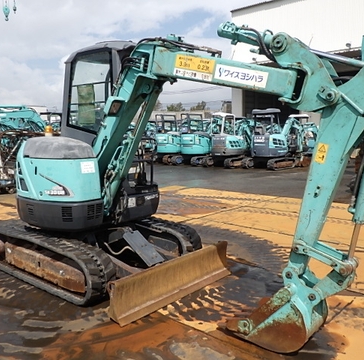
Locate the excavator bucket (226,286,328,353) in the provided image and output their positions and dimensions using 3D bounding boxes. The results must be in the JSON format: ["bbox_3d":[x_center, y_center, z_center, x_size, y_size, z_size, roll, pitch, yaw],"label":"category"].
[{"bbox_3d":[0.750,0.947,2.984,0.640,0.460,0.540,5,8,37],"label":"excavator bucket"}]

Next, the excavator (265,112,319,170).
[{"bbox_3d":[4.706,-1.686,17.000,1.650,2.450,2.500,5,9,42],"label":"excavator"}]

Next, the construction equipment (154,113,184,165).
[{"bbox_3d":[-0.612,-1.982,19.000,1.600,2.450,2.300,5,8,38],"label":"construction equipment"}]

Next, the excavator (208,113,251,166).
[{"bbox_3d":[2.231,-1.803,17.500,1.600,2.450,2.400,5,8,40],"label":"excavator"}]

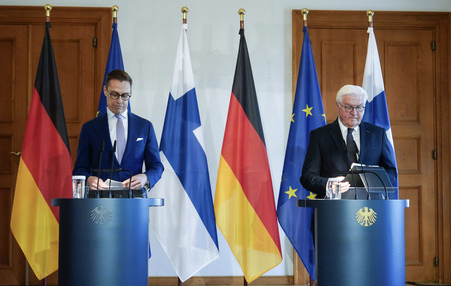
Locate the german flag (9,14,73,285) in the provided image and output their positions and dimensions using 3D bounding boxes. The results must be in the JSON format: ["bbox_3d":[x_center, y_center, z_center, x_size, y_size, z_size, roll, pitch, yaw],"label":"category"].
[{"bbox_3d":[-1.510,0.060,6.409,0.587,2.168,0.280,0,-4,-4],"label":"german flag"}]

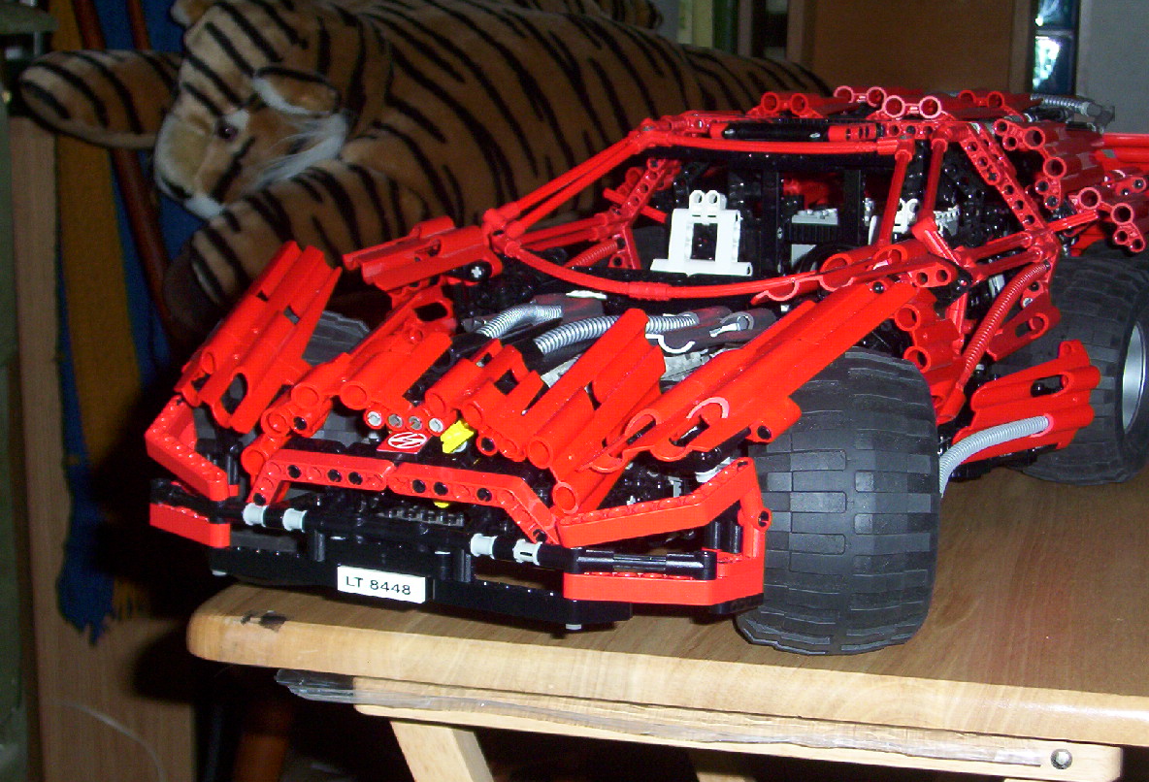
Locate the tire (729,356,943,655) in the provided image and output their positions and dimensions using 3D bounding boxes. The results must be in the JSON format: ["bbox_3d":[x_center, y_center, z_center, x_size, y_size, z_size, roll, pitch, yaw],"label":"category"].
[{"bbox_3d":[0.088,0.038,0.734,0.064,0.105,0.105,0,12,-1],"label":"tire"}]

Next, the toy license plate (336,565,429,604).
[{"bbox_3d":[-0.063,0.063,0.691,0.032,0.008,0.003,6,14,26],"label":"toy license plate"}]

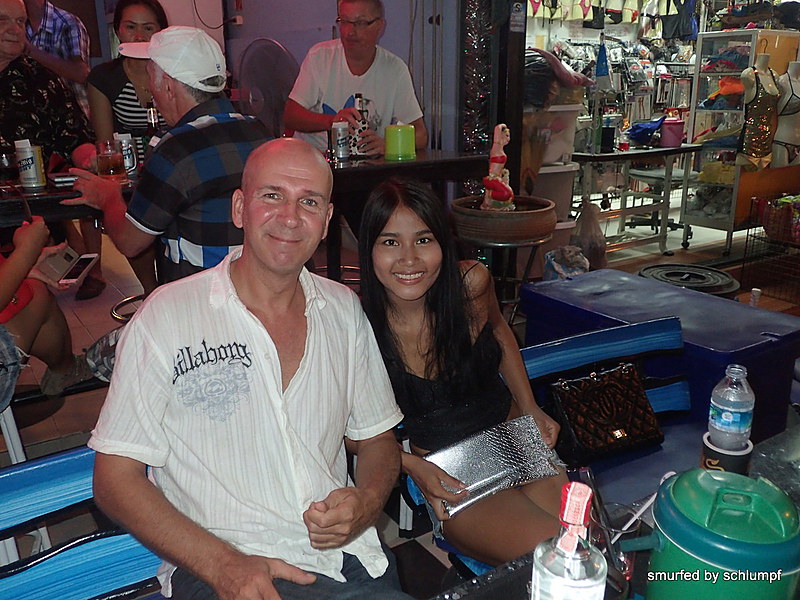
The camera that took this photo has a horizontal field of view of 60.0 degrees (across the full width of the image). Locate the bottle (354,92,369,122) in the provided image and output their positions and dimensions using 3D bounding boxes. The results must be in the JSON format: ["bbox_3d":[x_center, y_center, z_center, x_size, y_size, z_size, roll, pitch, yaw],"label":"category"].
[{"bbox_3d":[-0.154,-0.700,2.780,0.062,0.240,0.062,-5,17,-17],"label":"bottle"}]

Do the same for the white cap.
[{"bbox_3d":[-0.574,-0.606,1.750,0.270,0.145,0.180,19,22,20],"label":"white cap"}]

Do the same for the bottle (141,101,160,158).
[{"bbox_3d":[-0.792,-0.512,2.200,0.062,0.235,0.062,-5,17,-17],"label":"bottle"}]

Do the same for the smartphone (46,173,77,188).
[{"bbox_3d":[-0.969,-0.347,1.990,0.070,0.012,0.135,-13,20,-37],"label":"smartphone"}]

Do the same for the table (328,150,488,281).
[{"bbox_3d":[-0.120,-0.018,2.824,0.520,1.080,1.300,15,22,42],"label":"table"}]

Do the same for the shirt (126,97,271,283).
[{"bbox_3d":[-0.476,-0.200,1.721,0.360,0.570,0.480,13,21,39],"label":"shirt"}]

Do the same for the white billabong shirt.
[{"bbox_3d":[-0.269,0.217,1.279,0.530,0.600,0.340,-8,12,-25],"label":"white billabong shirt"}]

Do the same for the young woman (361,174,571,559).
[{"bbox_3d":[0.147,0.339,1.429,0.460,1.160,0.630,-10,19,-30],"label":"young woman"}]

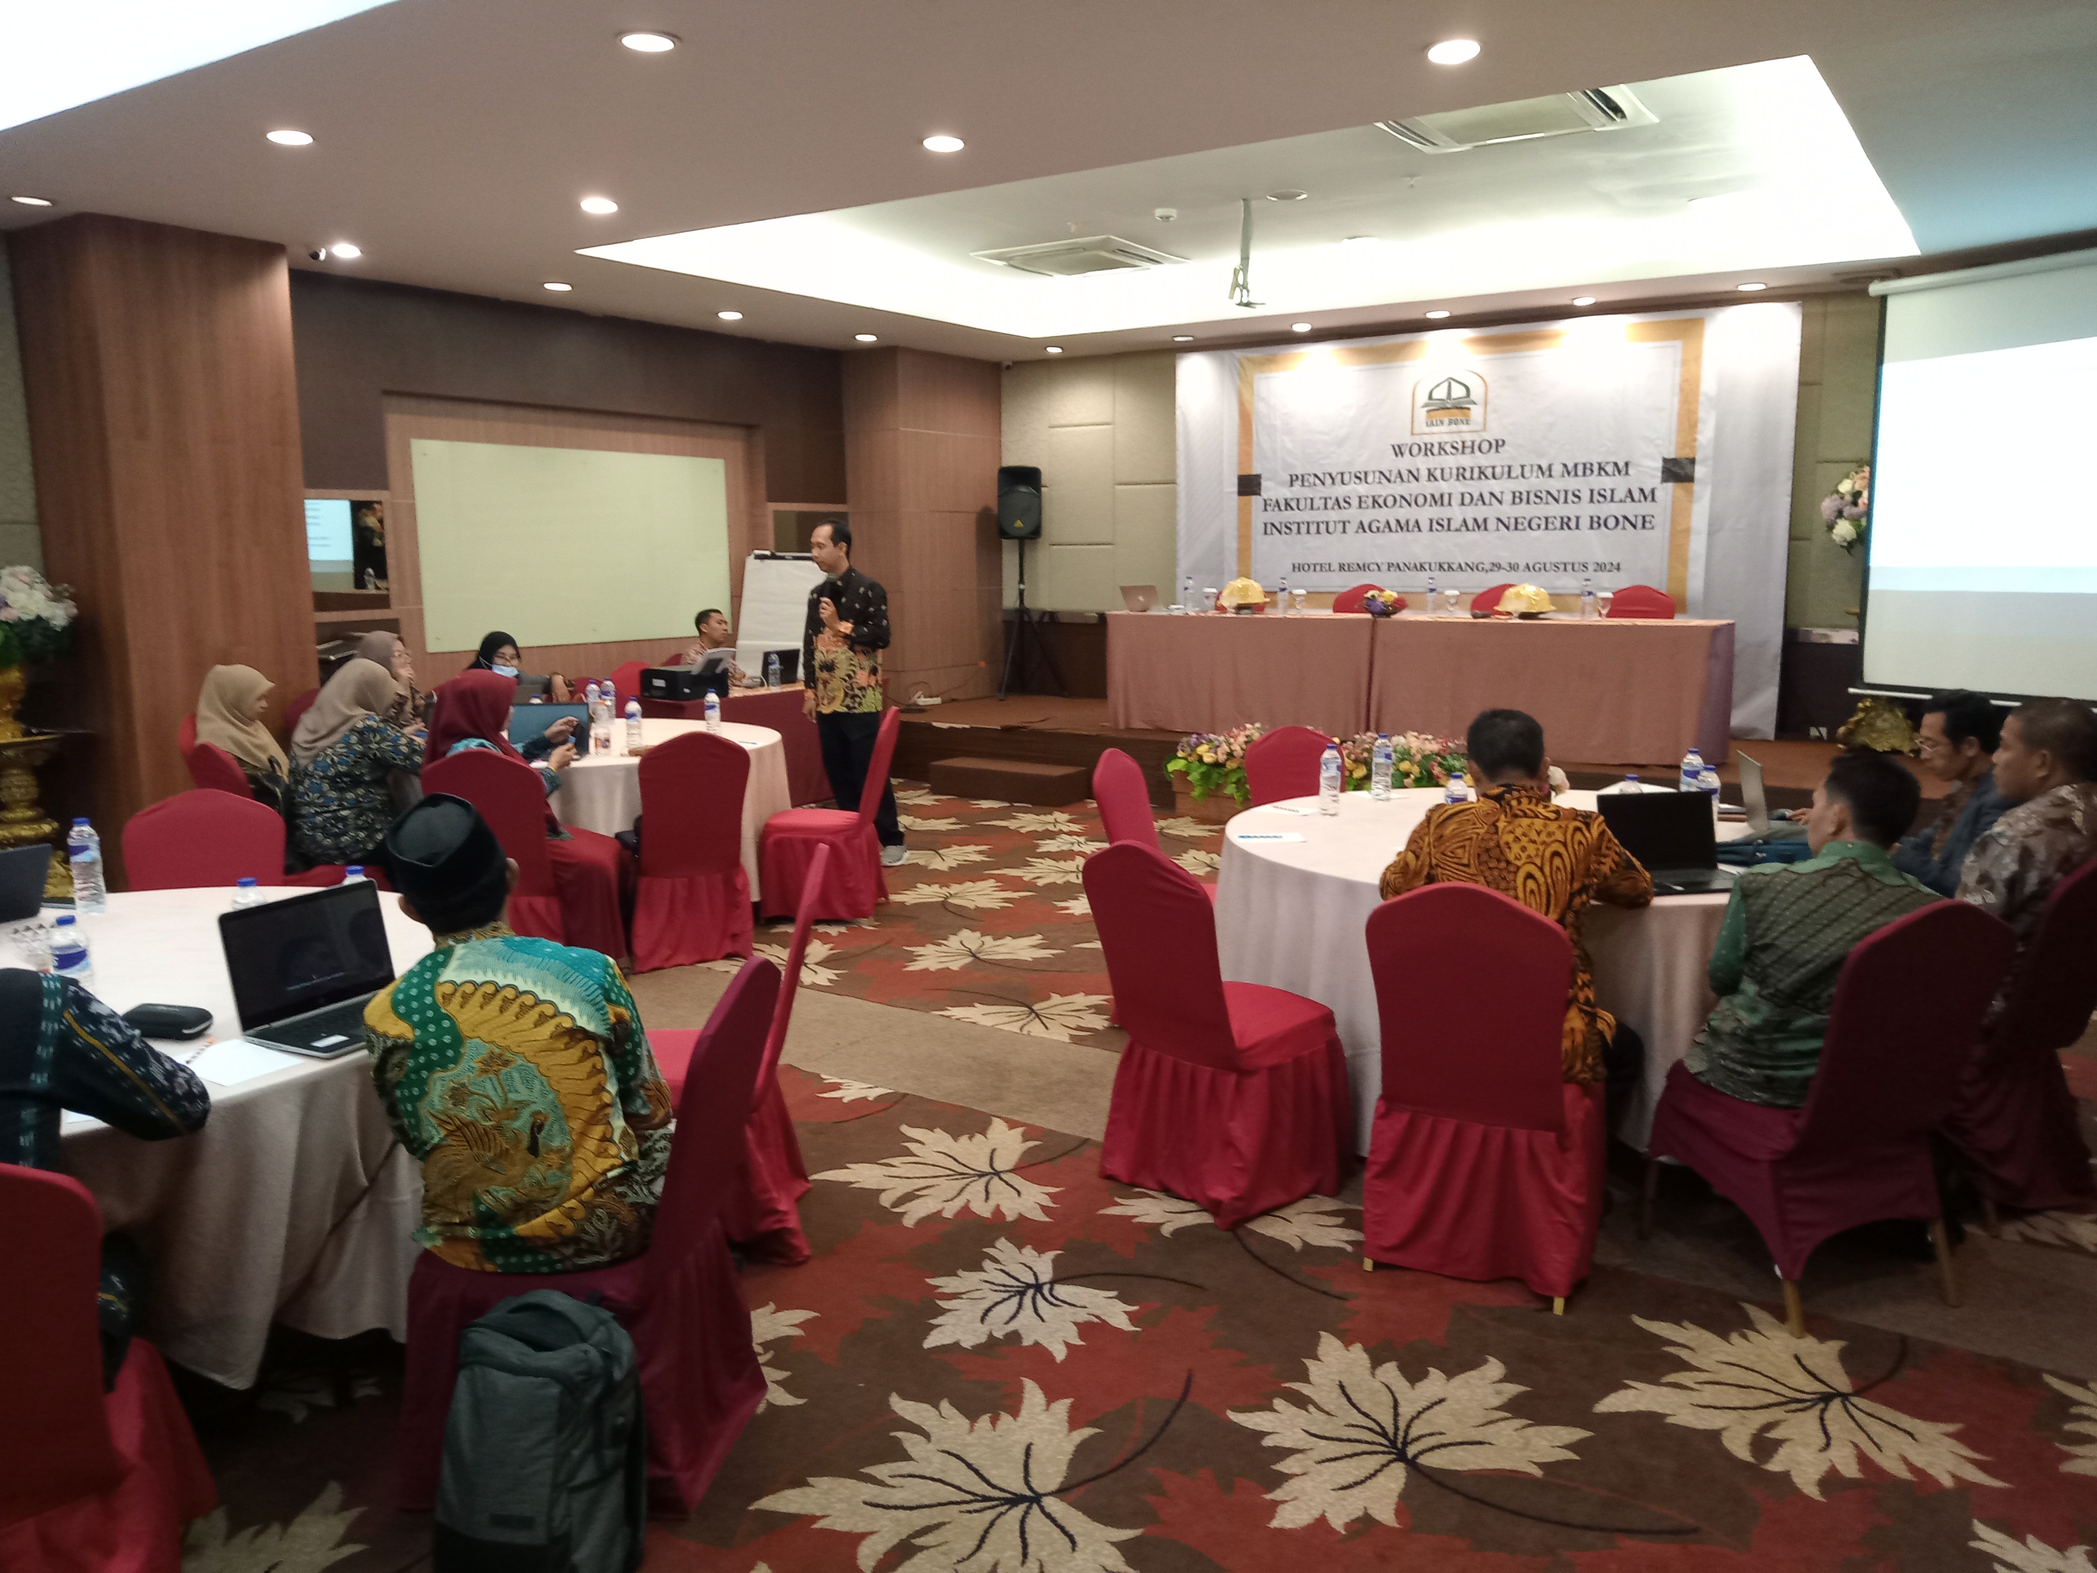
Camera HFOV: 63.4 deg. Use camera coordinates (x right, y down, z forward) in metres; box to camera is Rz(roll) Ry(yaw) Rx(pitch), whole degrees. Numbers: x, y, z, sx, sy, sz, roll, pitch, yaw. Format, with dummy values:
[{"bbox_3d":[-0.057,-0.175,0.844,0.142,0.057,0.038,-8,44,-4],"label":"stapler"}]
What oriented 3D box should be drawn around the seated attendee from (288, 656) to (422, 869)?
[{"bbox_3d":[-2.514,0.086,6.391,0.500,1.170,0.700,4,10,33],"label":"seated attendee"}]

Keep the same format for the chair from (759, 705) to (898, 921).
[{"bbox_3d":[-0.925,0.094,7.386,0.591,0.896,0.448,0,8,3],"label":"chair"}]

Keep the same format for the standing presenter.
[{"bbox_3d":[-0.982,-0.475,8.593,0.480,1.730,0.360,6,10,37],"label":"standing presenter"}]

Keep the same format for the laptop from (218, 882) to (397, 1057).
[{"bbox_3d":[-1.182,0.306,2.887,0.265,0.218,0.328,4,9,32],"label":"laptop"}]

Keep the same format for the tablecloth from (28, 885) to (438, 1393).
[{"bbox_3d":[-1.981,0.766,3.342,1.901,0.746,1.901,-1,8,0],"label":"tablecloth"}]

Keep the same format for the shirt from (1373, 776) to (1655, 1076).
[{"bbox_3d":[1.014,0.275,3.737,0.560,0.580,0.430,3,9,25],"label":"shirt"}]

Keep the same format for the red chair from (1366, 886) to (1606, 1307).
[{"bbox_3d":[0.961,0.593,3.673,0.440,0.870,0.530,3,9,27],"label":"red chair"}]

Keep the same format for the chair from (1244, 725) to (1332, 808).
[{"bbox_3d":[1.023,0.236,6.403,0.460,0.920,0.580,-3,9,-18],"label":"chair"}]

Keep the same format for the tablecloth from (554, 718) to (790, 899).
[{"bbox_3d":[-2.038,0.188,7.264,1.850,0.750,1.850,-5,9,-30],"label":"tablecloth"}]

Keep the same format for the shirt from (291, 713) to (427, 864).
[{"bbox_3d":[-2.564,-0.006,6.301,0.480,0.540,0.400,4,10,33],"label":"shirt"}]

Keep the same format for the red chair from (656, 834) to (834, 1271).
[{"bbox_3d":[-0.781,0.592,3.926,0.591,0.896,0.448,-1,8,-2],"label":"red chair"}]

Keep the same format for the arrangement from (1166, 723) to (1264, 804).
[{"bbox_3d":[1.025,-0.125,9.600,0.700,0.470,0.400,5,10,33],"label":"arrangement"}]

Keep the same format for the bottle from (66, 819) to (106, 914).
[{"bbox_3d":[-2.293,0.183,4.030,0.066,0.223,0.066,5,10,34],"label":"bottle"}]

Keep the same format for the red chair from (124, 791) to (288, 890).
[{"bbox_3d":[-2.437,0.488,4.954,0.460,0.920,0.580,-4,9,-21],"label":"red chair"}]

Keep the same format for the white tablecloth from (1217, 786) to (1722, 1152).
[{"bbox_3d":[1.444,0.478,4.888,1.871,0.699,1.871,5,10,34],"label":"white tablecloth"}]

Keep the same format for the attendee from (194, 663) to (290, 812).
[{"bbox_3d":[-3.188,0.043,7.133,0.700,1.180,0.500,-3,9,-13],"label":"attendee"}]

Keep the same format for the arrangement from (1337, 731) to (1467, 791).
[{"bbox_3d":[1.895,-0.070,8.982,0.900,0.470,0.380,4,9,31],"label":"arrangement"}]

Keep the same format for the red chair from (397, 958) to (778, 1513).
[{"bbox_3d":[-0.770,0.732,2.956,0.591,0.896,0.448,1,8,9],"label":"red chair"}]

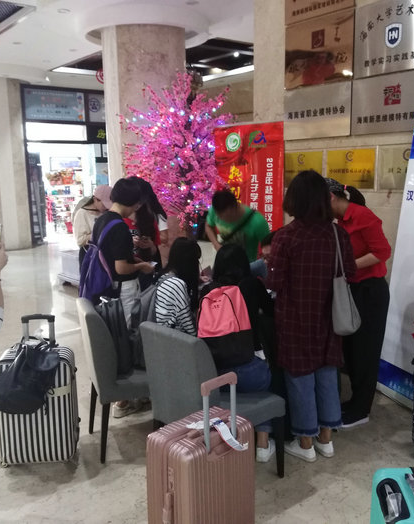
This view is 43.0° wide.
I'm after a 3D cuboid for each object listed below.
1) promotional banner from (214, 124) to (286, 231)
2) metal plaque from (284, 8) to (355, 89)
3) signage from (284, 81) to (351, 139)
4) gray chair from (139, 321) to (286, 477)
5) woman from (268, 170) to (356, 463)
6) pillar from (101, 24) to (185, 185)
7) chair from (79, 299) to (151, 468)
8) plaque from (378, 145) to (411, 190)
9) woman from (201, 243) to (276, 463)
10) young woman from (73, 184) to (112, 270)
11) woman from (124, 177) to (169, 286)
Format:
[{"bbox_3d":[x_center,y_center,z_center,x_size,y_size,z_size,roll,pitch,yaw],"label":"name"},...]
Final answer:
[{"bbox_3d":[0.416,-0.271,5.167,0.790,2.090,0.150,6,12,37],"label":"promotional banner"},{"bbox_3d":[1.022,-1.944,4.843,0.030,0.605,0.765,-9,12,-41],"label":"metal plaque"},{"bbox_3d":[0.979,-1.351,4.732,0.030,0.460,0.720,-10,13,-43],"label":"signage"},{"bbox_3d":[0.043,0.740,2.737,0.610,0.910,0.460,-9,12,-39],"label":"gray chair"},{"bbox_3d":[0.594,0.315,2.988,0.480,1.630,0.380,-5,10,-22],"label":"woman"},{"bbox_3d":[-0.851,-1.465,7.627,1.150,3.640,1.150,-10,13,-43],"label":"pillar"},{"bbox_3d":[-0.471,0.660,3.163,0.580,0.910,0.450,-4,10,-17],"label":"chair"},{"bbox_3d":[1.649,-0.785,4.358,0.020,0.365,0.505,-9,12,-41],"label":"plaque"},{"bbox_3d":[0.208,0.517,2.979,0.460,1.250,0.650,4,11,28],"label":"woman"},{"bbox_3d":[-0.986,0.021,5.124,0.370,1.540,0.430,4,11,29],"label":"young woman"},{"bbox_3d":[-0.491,0.161,4.089,0.450,1.620,0.380,5,11,35],"label":"woman"}]

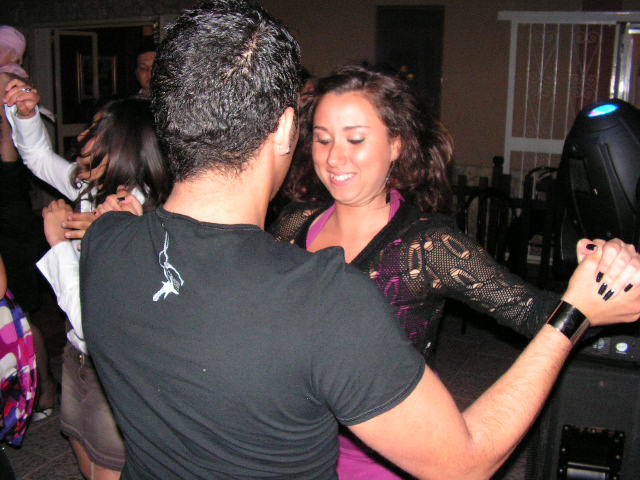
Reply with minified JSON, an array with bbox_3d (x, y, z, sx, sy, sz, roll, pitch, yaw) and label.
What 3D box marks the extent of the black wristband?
[{"bbox_3d":[0.411,0.137,1.100,0.058,0.048,0.052,35,-10,21],"label":"black wristband"}]

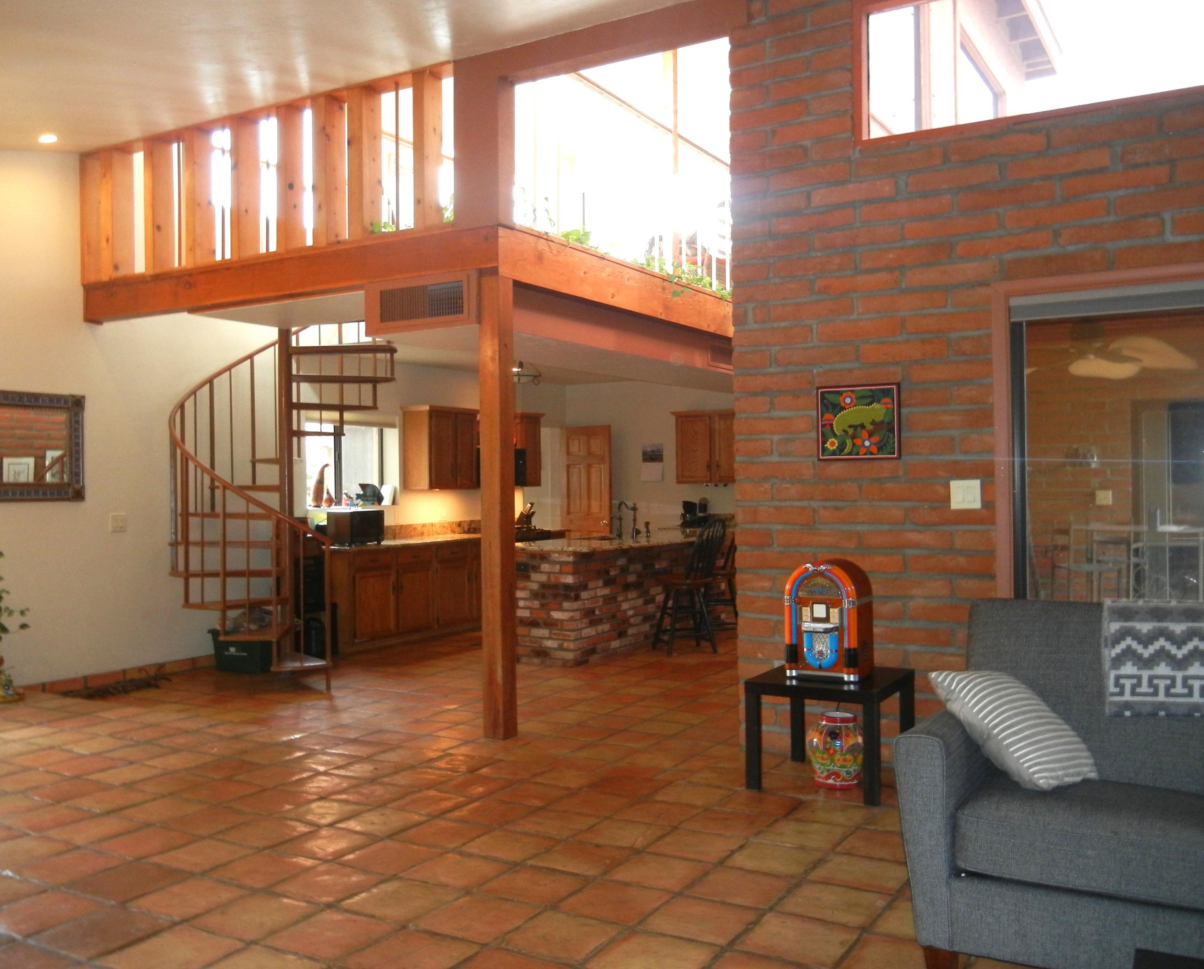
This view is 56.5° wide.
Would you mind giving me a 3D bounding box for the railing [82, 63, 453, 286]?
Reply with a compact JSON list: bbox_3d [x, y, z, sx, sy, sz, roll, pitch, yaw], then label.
[{"bbox_3d":[-2.143,-1.835,6.968,3.191,0.908,0.180,-1,0,30],"label":"railing"}]

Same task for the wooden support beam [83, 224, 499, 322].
[{"bbox_3d":[-2.030,-1.248,6.858,3.498,0.232,0.110,-1,0,30],"label":"wooden support beam"}]

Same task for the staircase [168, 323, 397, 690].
[{"bbox_3d":[-2.291,0.015,8.094,1.562,2.723,1.562,-1,0,0],"label":"staircase"}]

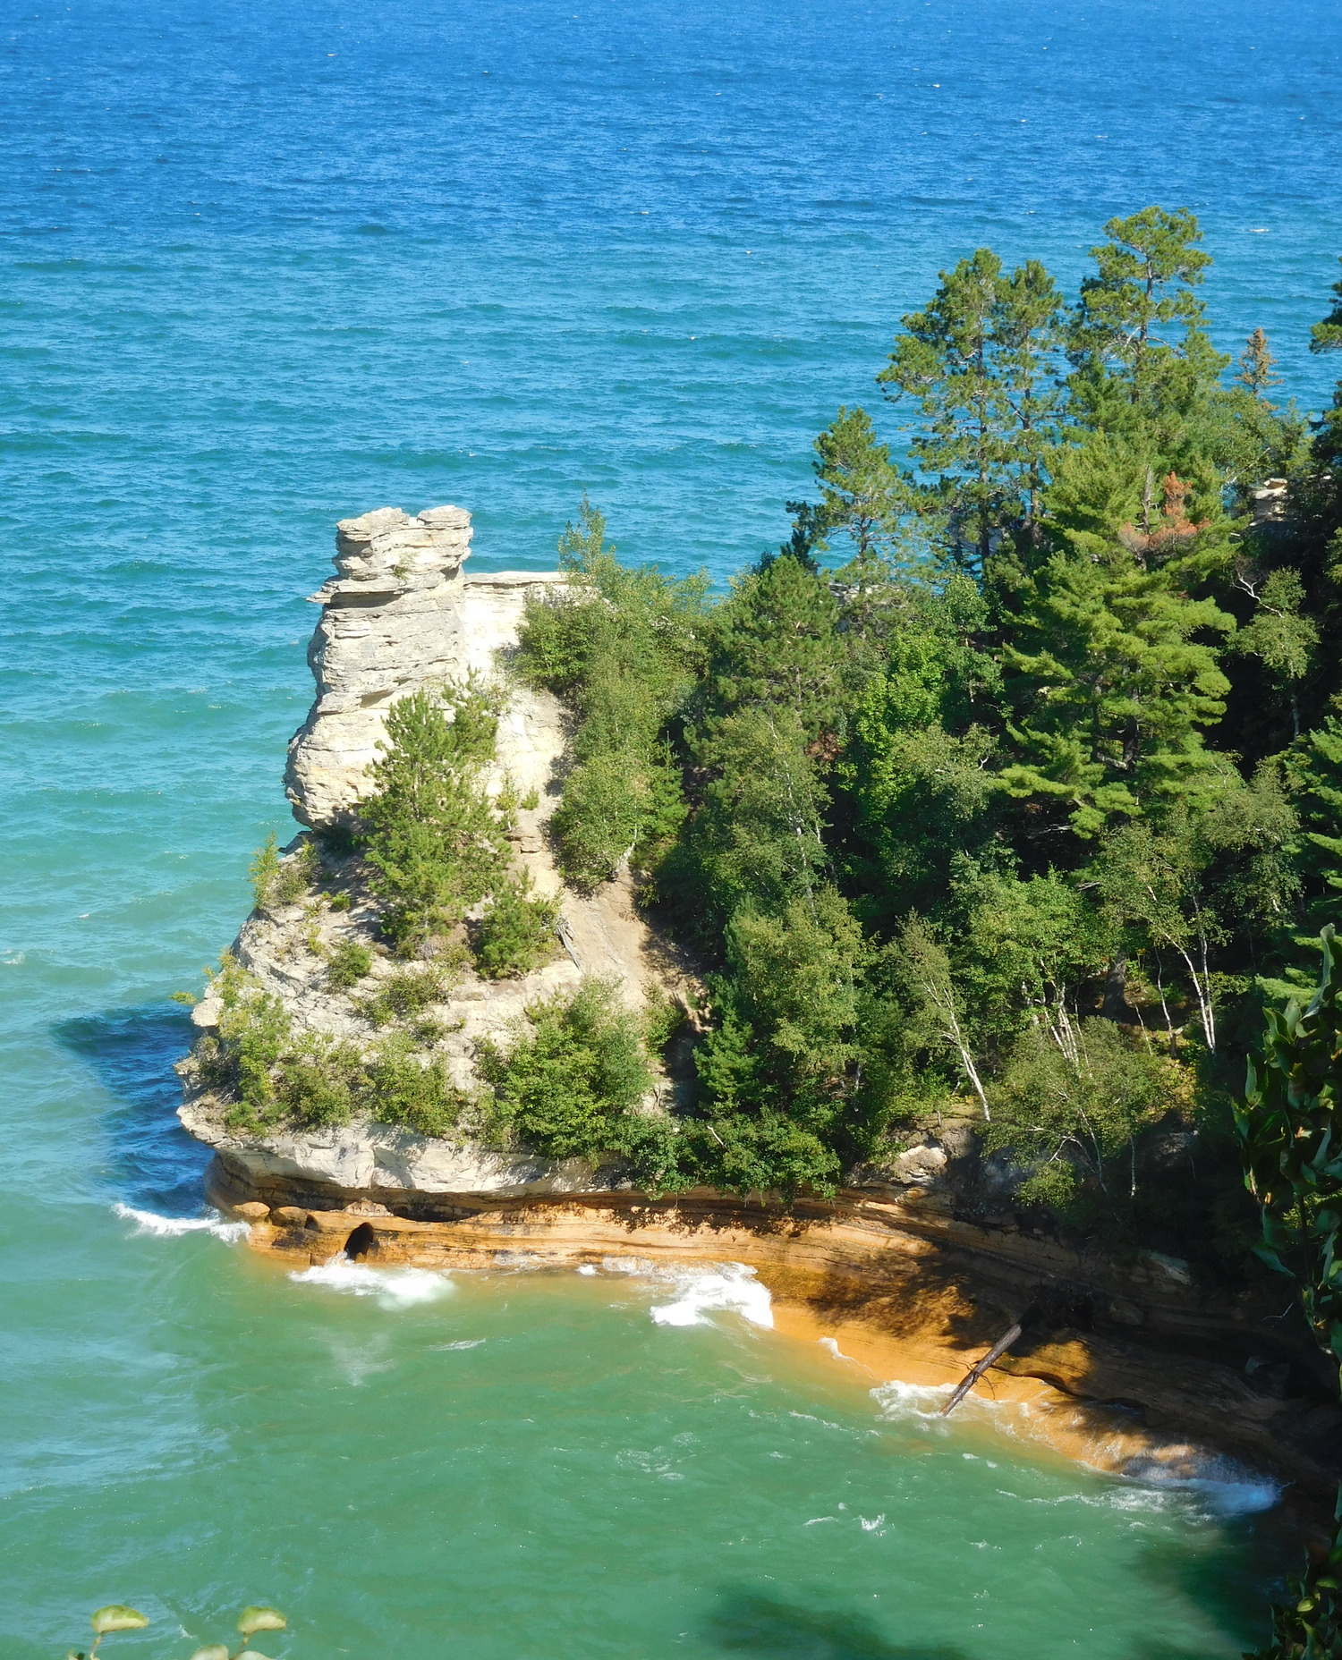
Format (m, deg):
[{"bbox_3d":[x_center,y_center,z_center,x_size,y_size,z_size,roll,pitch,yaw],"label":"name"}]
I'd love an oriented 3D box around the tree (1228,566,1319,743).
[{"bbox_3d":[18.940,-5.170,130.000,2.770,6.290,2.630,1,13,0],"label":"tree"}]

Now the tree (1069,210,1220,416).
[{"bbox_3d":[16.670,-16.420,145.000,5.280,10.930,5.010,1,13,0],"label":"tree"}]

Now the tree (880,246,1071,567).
[{"bbox_3d":[10.560,-14.330,145.000,6.370,11.990,6.040,1,13,0],"label":"tree"}]

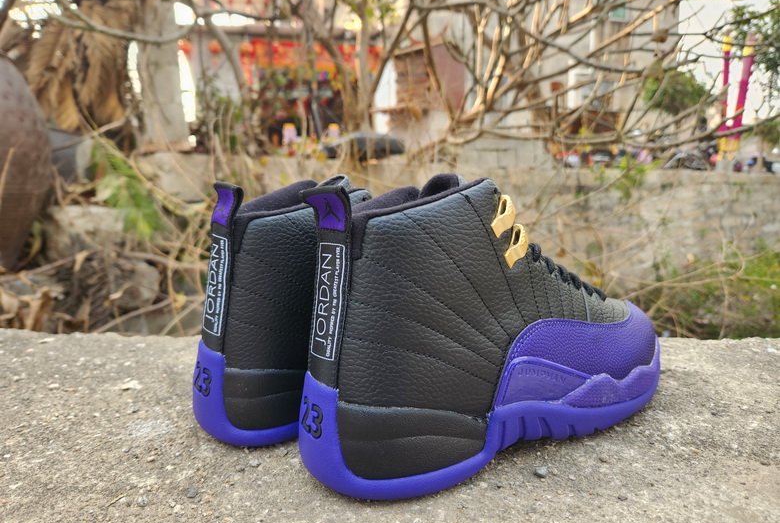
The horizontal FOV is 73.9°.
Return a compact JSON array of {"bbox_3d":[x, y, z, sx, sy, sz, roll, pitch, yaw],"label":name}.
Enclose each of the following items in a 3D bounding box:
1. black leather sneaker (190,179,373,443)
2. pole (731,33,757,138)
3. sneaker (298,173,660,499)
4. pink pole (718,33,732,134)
[{"bbox_3d":[-0.004,0.023,0.426,0.300,0.185,0.108,-7,11,-34],"label":"black leather sneaker"},{"bbox_3d":[12.110,-5.996,17.735,0.365,3.421,0.365,7,11,32],"label":"pole"},{"bbox_3d":[0.079,0.030,0.370,0.300,0.185,0.108,-6,11,-32],"label":"sneaker"},{"bbox_3d":[11.790,-6.206,18.243,0.250,3.316,0.250,4,11,32],"label":"pink pole"}]

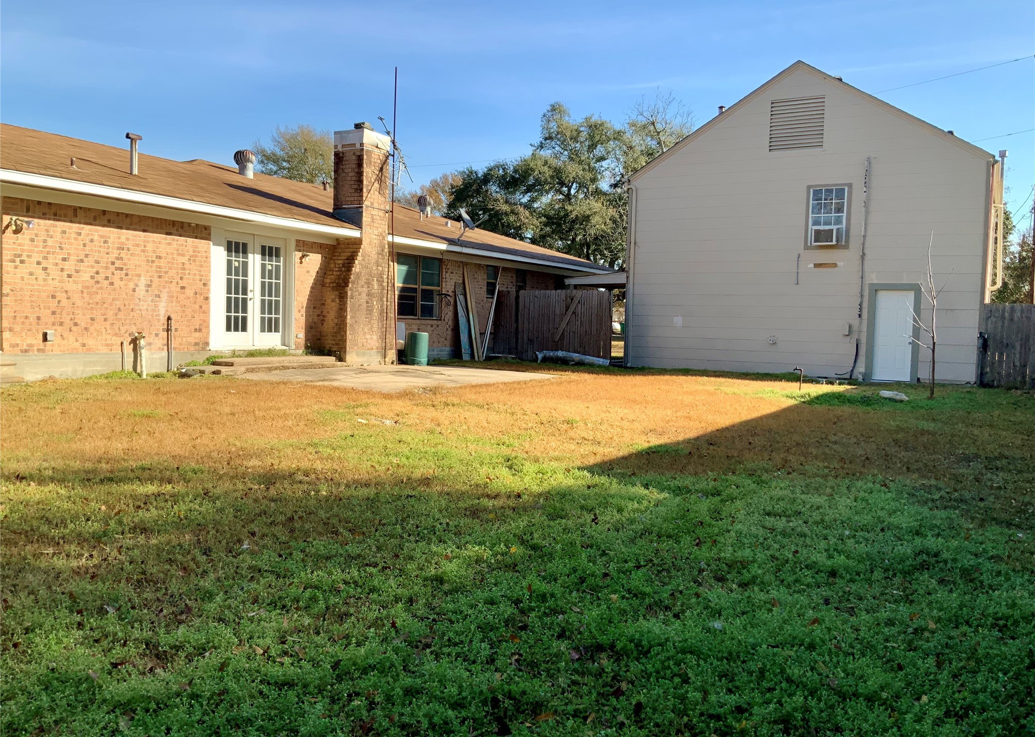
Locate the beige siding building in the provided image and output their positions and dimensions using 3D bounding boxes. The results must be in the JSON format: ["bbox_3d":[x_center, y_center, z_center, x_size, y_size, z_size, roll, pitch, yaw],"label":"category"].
[{"bbox_3d":[8.445,-3.689,24.103,8.430,7.470,8.000,3,3,30],"label":"beige siding building"}]

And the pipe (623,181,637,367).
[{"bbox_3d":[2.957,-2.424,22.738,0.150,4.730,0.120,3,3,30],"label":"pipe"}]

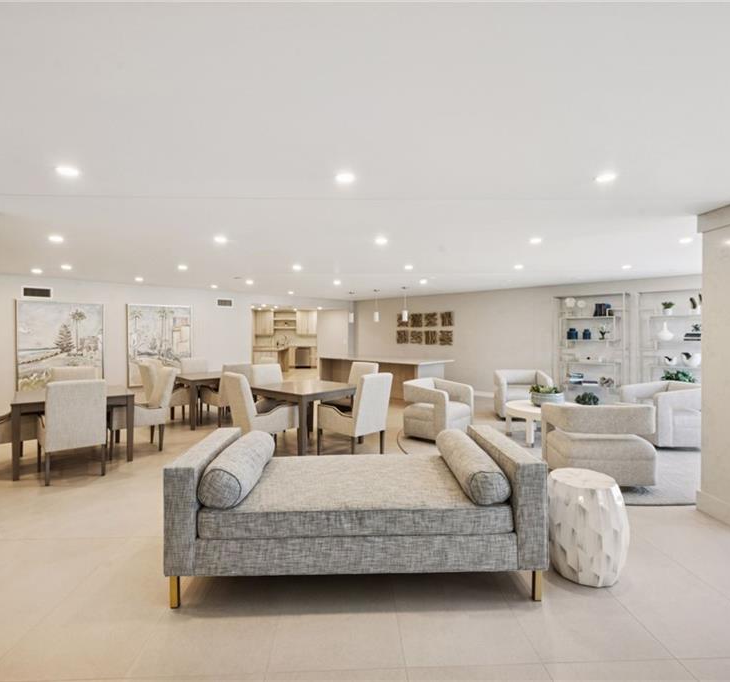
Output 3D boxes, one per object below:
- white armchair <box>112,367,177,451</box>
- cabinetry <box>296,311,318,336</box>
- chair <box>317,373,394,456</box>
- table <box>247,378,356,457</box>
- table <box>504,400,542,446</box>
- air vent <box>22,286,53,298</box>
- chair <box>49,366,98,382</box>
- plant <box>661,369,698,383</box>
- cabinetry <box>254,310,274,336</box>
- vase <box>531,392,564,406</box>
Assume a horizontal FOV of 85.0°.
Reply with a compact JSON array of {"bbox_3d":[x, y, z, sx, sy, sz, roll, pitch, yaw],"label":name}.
[{"bbox_3d":[-2.800,0.869,4.990,0.660,1.000,0.570,-1,1,-38],"label":"white armchair"},{"bbox_3d":[-2.430,-0.730,16.500,0.920,1.030,0.350,0,1,0],"label":"cabinetry"},{"bbox_3d":[-0.125,0.875,4.666,0.671,0.986,0.543,1,1,45],"label":"chair"},{"bbox_3d":[-0.736,0.980,5.235,1.036,0.755,1.036,1,1,42],"label":"table"},{"bbox_3d":[2.496,1.127,5.466,1.055,0.454,1.055,0,1,0],"label":"table"},{"bbox_3d":[-5.590,-0.829,6.800,0.410,0.195,0.030,-1,1,-40],"label":"air vent"},{"bbox_3d":[-3.773,0.866,5.170,0.543,0.986,0.661,-1,1,-35],"label":"chair"},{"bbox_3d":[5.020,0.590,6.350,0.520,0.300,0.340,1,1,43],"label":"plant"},{"bbox_3d":[-4.170,-0.730,16.500,0.820,1.030,0.350,0,1,0],"label":"cabinetry"},{"bbox_3d":[2.575,0.830,5.600,0.460,0.185,0.460,0,1,0],"label":"vase"}]

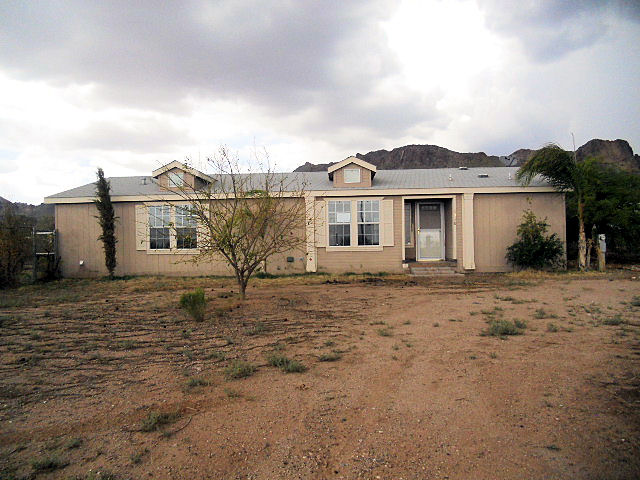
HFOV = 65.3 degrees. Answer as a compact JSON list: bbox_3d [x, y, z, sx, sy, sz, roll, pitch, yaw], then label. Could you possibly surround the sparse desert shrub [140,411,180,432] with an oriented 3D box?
[{"bbox_3d":[-1.273,1.436,3.984,0.319,0.148,0.271,-1,1,0],"label":"sparse desert shrub"}]

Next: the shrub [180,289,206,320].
[{"bbox_3d":[-2.256,1.145,8.899,0.464,0.559,0.417,-1,1,0],"label":"shrub"}]

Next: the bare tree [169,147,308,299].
[{"bbox_3d":[-1.904,-0.411,11.629,3.271,3.543,3.107,-1,1,0],"label":"bare tree"}]

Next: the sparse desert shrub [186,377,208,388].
[{"bbox_3d":[-1.240,1.435,5.051,0.223,0.105,0.200,-1,1,0],"label":"sparse desert shrub"}]

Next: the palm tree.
[{"bbox_3d":[7.966,-1.136,17.135,2.409,4.400,2.288,-1,1,0],"label":"palm tree"}]

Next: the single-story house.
[{"bbox_3d":[-0.376,-0.900,21.316,18.056,4.100,8.900,-1,1,3],"label":"single-story house"}]

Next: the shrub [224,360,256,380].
[{"bbox_3d":[-0.847,1.380,5.317,0.341,0.190,0.307,-1,1,0],"label":"shrub"}]

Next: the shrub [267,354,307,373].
[{"bbox_3d":[-0.375,1.372,5.594,0.448,0.176,0.359,-1,1,0],"label":"shrub"}]

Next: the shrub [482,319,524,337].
[{"bbox_3d":[2.659,1.254,7.230,0.609,0.233,0.517,-1,1,0],"label":"shrub"}]

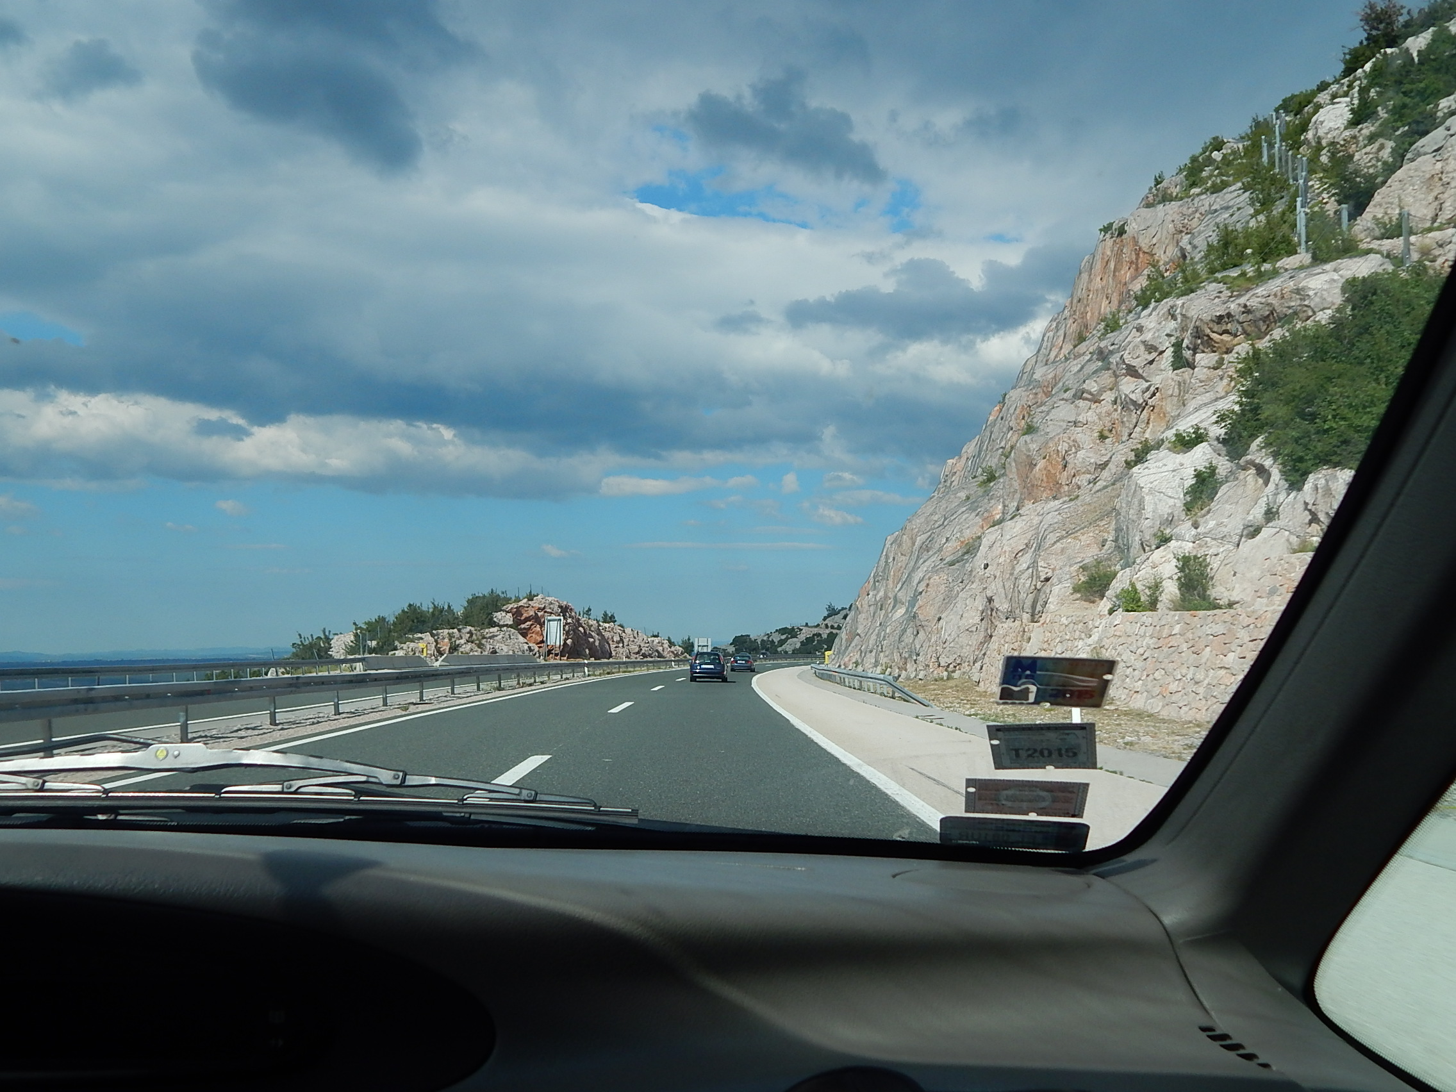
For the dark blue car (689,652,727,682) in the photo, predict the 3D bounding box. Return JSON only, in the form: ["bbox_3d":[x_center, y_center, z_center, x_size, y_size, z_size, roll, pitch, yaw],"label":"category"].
[{"bbox_3d":[-0.920,5.924,64.000,1.690,1.480,4.050,0,-5,2],"label":"dark blue car"}]

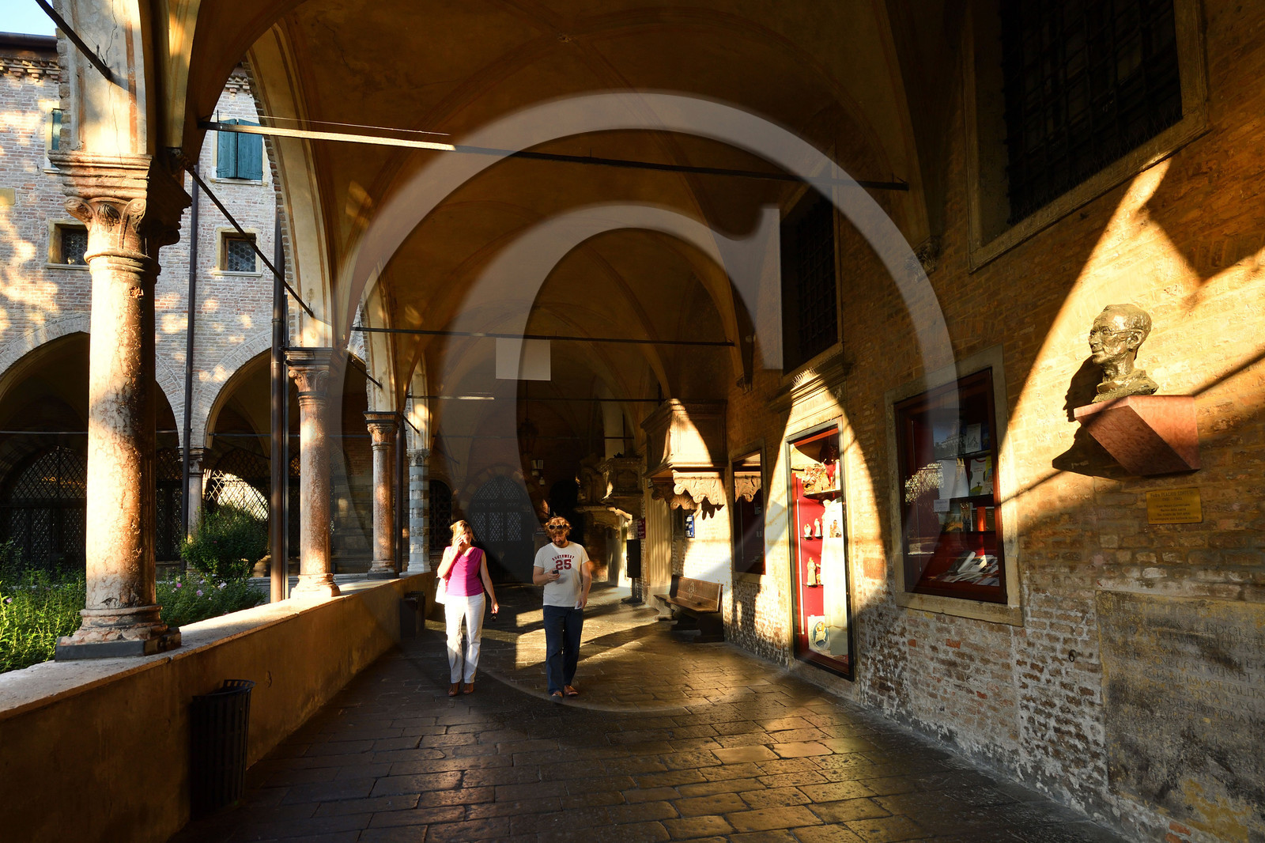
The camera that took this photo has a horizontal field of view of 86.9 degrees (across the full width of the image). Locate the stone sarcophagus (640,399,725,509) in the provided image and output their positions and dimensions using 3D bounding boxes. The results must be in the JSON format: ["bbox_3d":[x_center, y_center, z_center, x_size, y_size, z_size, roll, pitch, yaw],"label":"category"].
[{"bbox_3d":[0.738,0.561,9.784,0.820,1.420,1.800,0,-6,-11],"label":"stone sarcophagus"}]

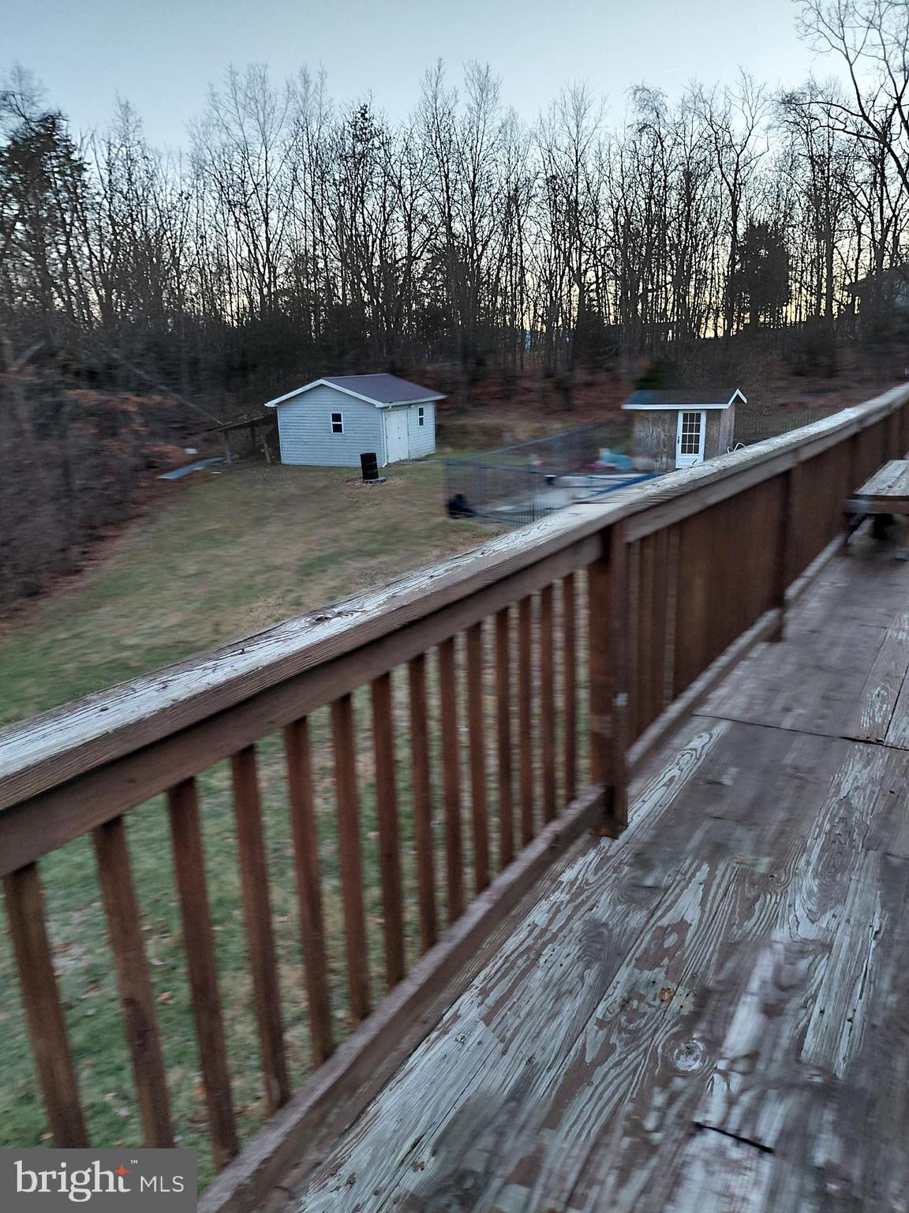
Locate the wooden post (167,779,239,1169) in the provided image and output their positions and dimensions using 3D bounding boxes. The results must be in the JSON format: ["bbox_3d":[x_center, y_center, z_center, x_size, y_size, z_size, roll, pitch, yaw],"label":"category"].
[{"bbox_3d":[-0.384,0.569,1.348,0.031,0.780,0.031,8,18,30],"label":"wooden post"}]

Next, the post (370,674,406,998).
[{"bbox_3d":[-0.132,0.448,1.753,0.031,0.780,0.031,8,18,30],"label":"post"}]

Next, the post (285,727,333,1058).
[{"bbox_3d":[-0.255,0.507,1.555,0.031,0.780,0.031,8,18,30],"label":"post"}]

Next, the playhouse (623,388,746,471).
[{"bbox_3d":[8.324,-6.458,31.739,3.696,2.667,3.043,7,18,28],"label":"playhouse"}]

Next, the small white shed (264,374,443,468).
[{"bbox_3d":[-4.065,-8.068,37.576,5.610,3.481,5.731,5,17,24],"label":"small white shed"}]

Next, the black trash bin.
[{"bbox_3d":[-3.088,-5.080,31.900,0.590,0.880,0.590,-2,16,0],"label":"black trash bin"}]

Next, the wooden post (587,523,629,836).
[{"bbox_3d":[0.462,0.234,2.613,0.089,0.987,0.089,8,18,30],"label":"wooden post"}]

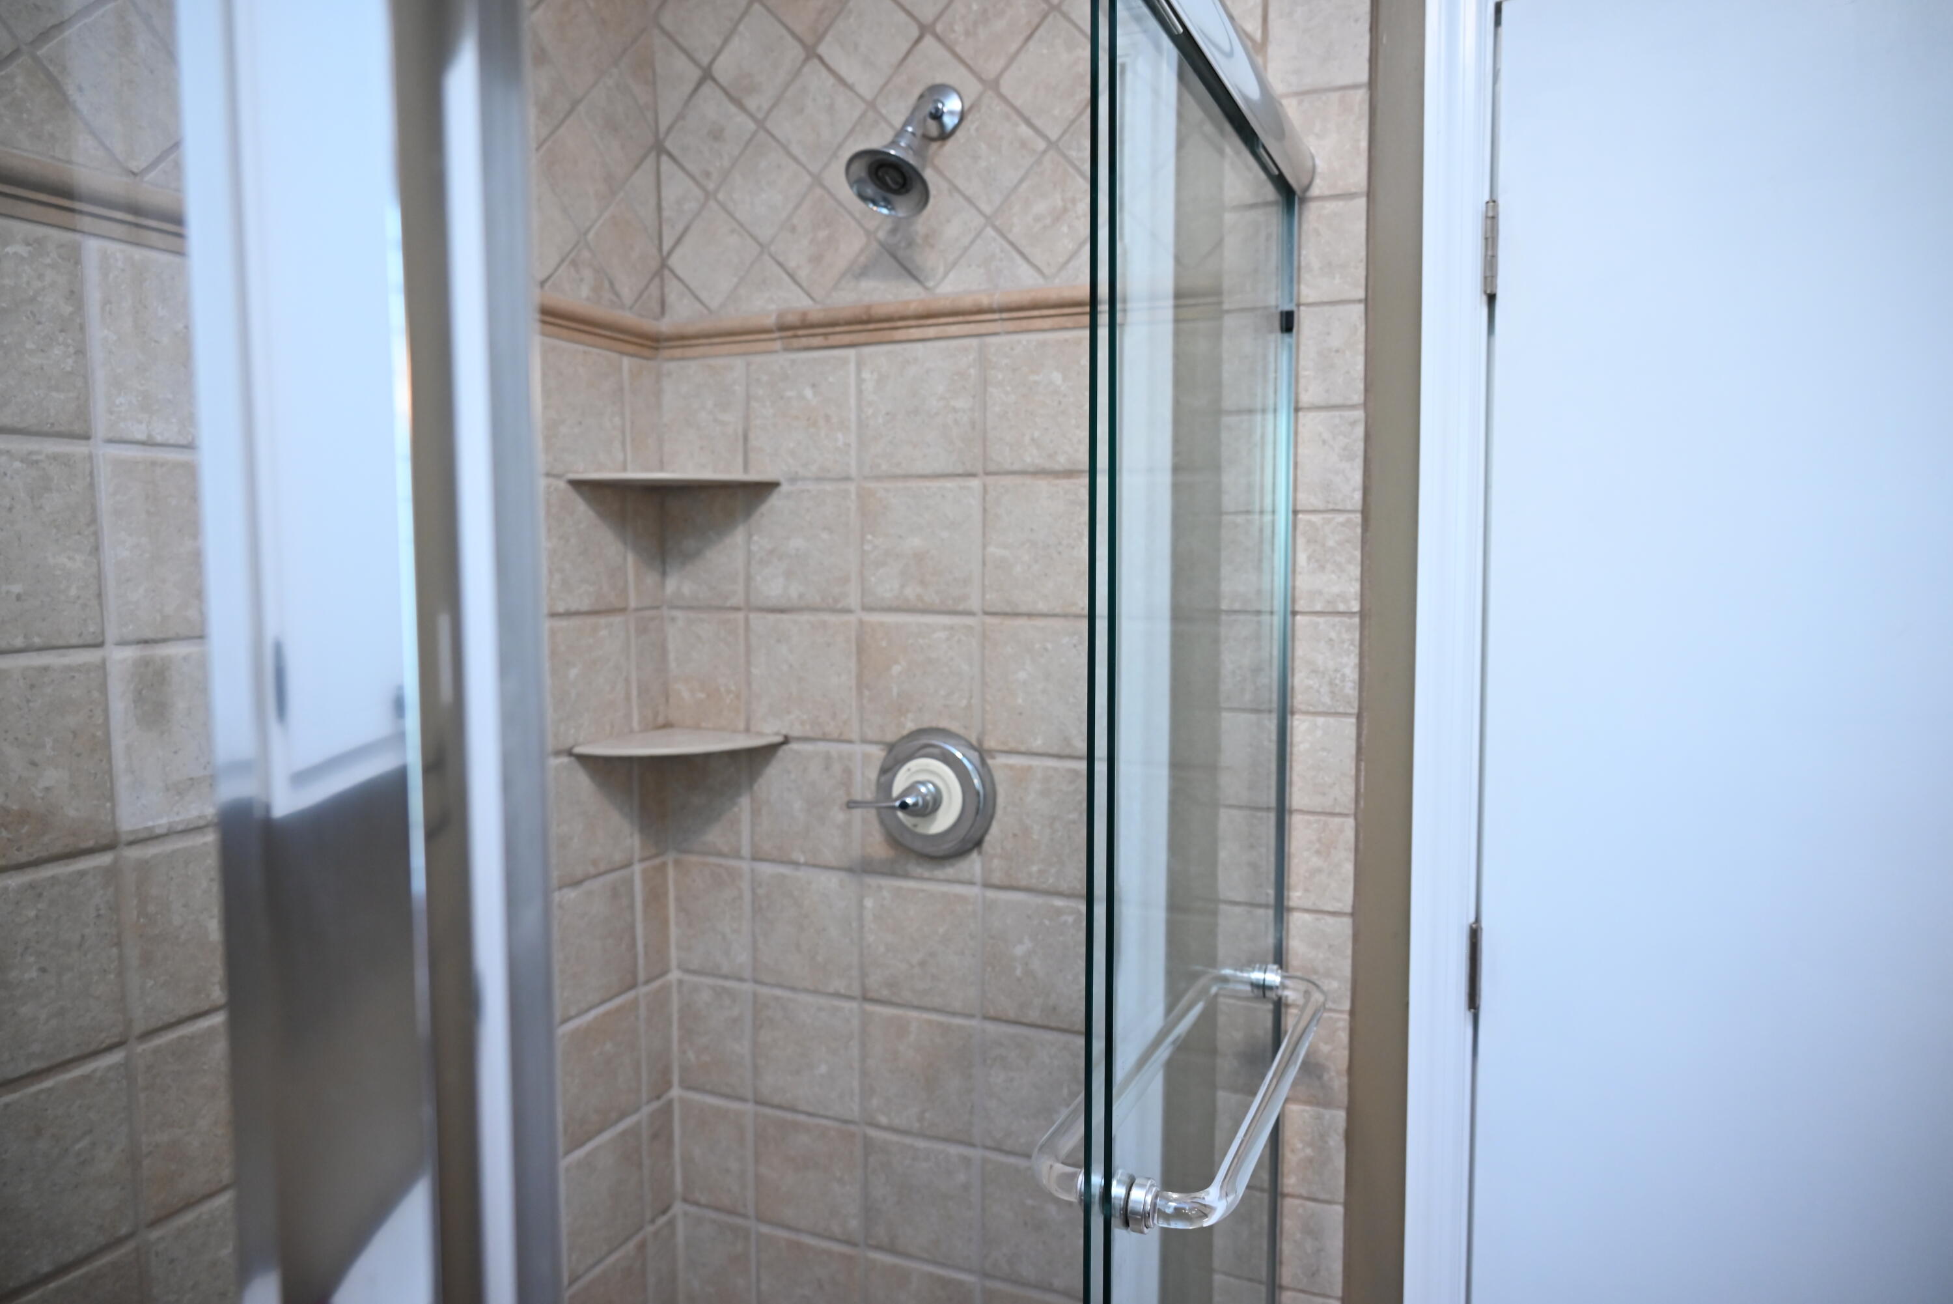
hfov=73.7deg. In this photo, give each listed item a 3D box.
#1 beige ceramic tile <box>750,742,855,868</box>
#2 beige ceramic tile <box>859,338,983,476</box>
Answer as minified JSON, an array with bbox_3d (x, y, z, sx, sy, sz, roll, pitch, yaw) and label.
[{"bbox_3d":[-0.209,0.184,1.586,0.149,0.149,0.010,2,5,23],"label":"beige ceramic tile"},{"bbox_3d":[-0.066,-0.277,1.501,0.150,0.146,0.010,2,5,23],"label":"beige ceramic tile"}]

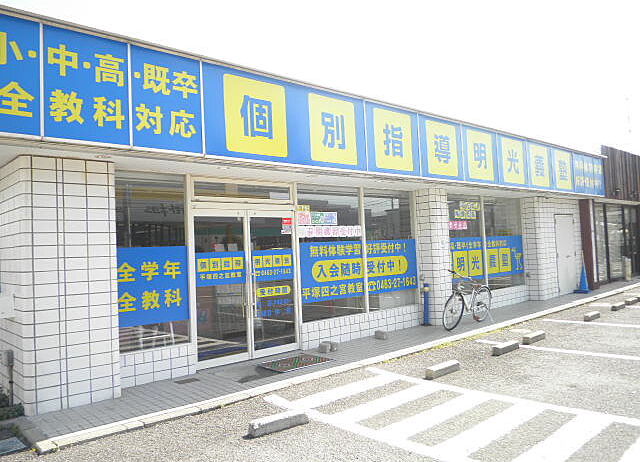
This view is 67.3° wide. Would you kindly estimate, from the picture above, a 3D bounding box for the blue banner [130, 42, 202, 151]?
[{"bbox_3d":[-1.671,-1.422,5.319,0.813,1.107,0.080,-1,-3,-41],"label":"blue banner"}]

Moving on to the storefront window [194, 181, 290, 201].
[{"bbox_3d":[-1.079,-0.568,6.989,1.631,0.201,0.100,-1,-3,-41],"label":"storefront window"}]

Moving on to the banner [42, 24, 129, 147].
[{"bbox_3d":[-2.295,-1.411,4.780,0.790,1.096,0.080,-1,-3,-41],"label":"banner"}]

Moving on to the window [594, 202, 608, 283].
[{"bbox_3d":[9.295,0.385,15.853,0.851,2.607,0.100,-1,-3,-41],"label":"window"}]

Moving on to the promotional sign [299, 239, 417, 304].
[{"bbox_3d":[0.807,0.665,8.498,2.888,0.973,0.040,-1,-3,-41],"label":"promotional sign"}]

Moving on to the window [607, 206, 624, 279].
[{"bbox_3d":[10.233,0.394,16.661,1.414,2.569,0.100,-1,-3,-41],"label":"window"}]

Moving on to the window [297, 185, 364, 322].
[{"bbox_3d":[0.227,0.333,8.044,1.452,2.193,0.100,-1,-3,-41],"label":"window"}]

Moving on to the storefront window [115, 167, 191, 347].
[{"bbox_3d":[-2.078,0.362,6.056,0.912,2.189,0.100,-1,-3,-41],"label":"storefront window"}]

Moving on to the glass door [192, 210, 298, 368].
[{"bbox_3d":[-1.012,0.772,6.942,1.748,2.136,0.100,-1,-3,-41],"label":"glass door"}]

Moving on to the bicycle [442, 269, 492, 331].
[{"bbox_3d":[2.756,1.221,8.759,1.780,1.060,0.570,0,-3,-45],"label":"bicycle"}]

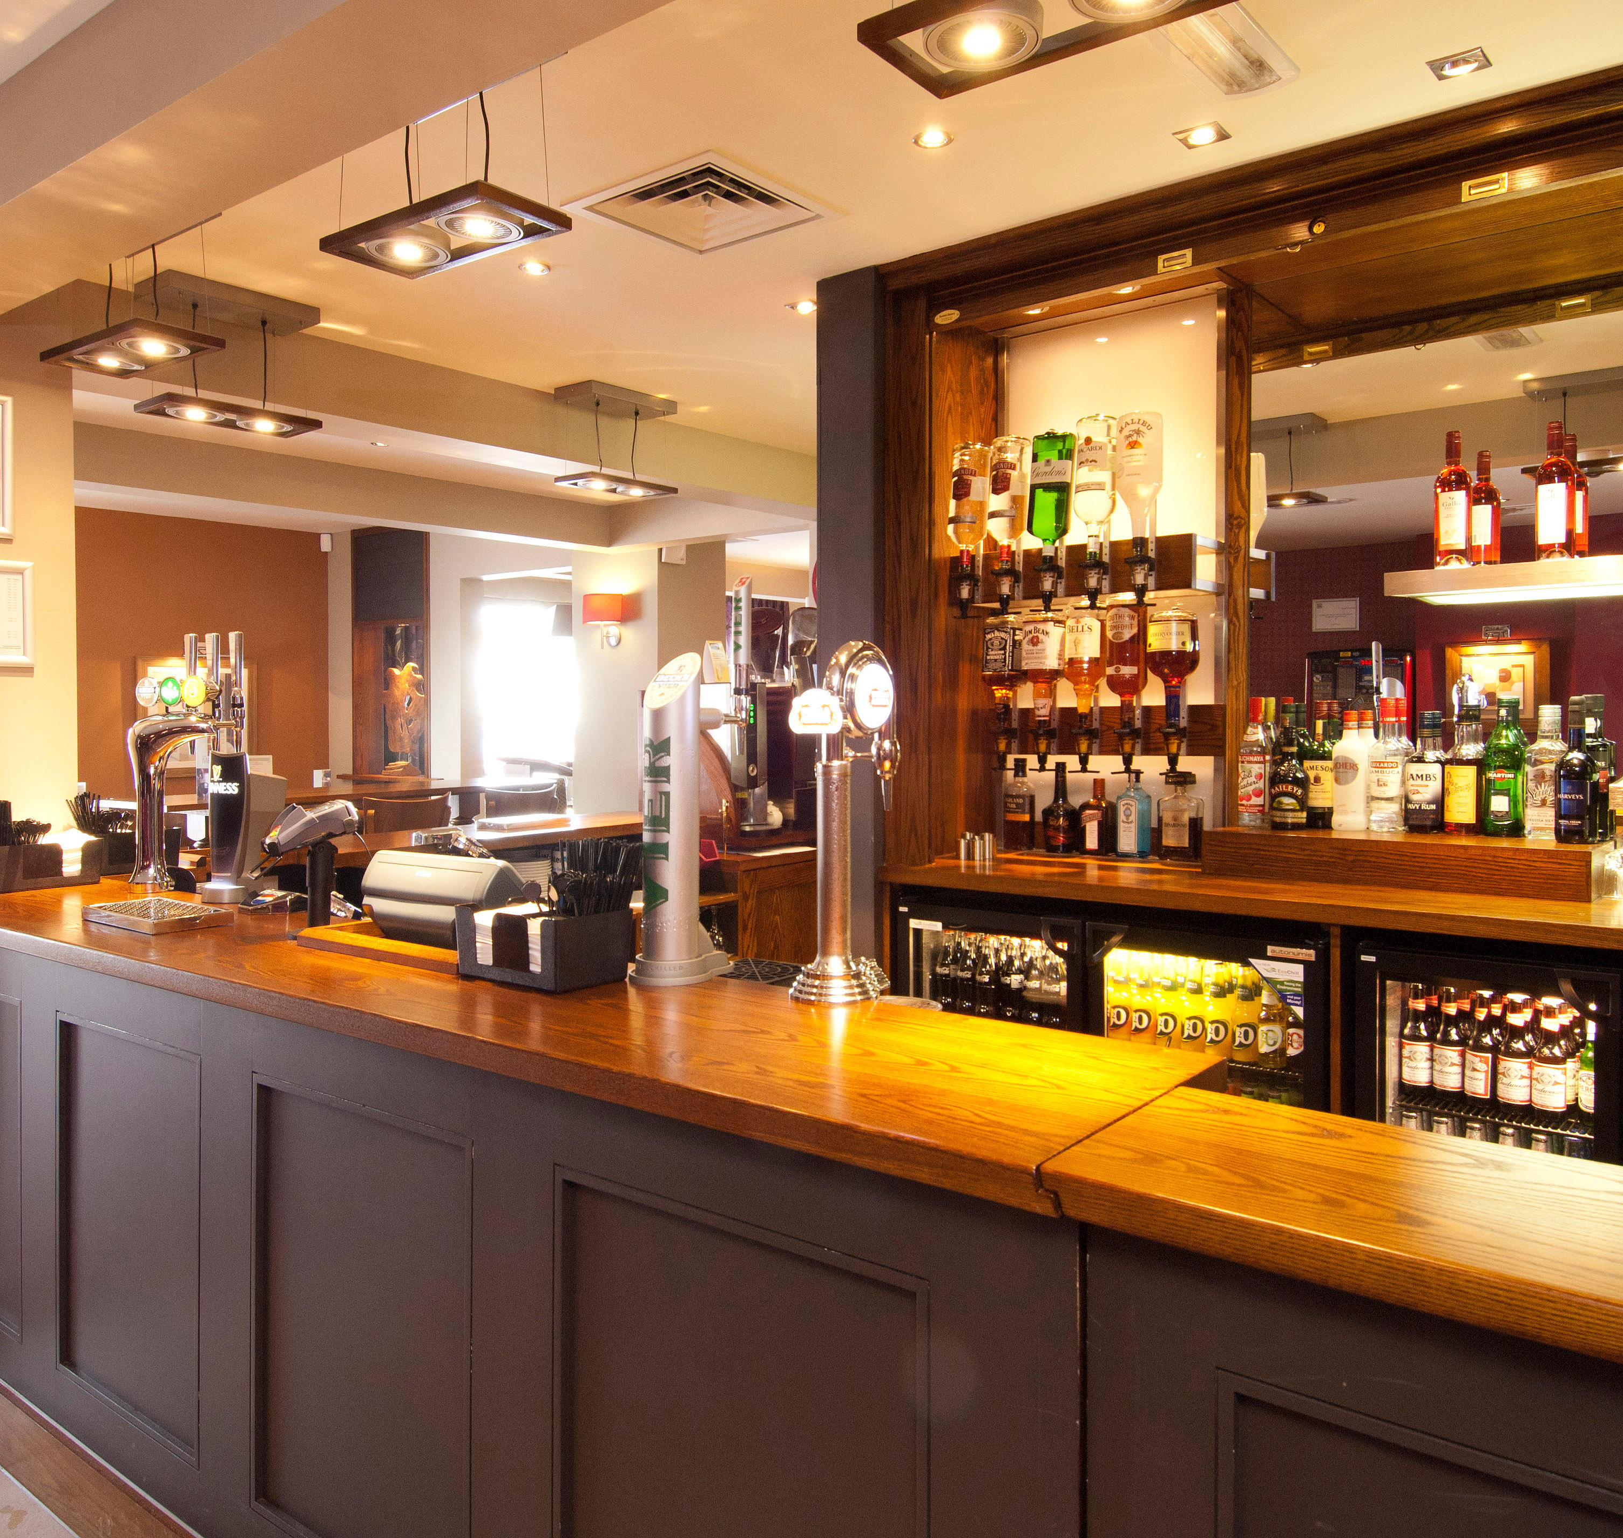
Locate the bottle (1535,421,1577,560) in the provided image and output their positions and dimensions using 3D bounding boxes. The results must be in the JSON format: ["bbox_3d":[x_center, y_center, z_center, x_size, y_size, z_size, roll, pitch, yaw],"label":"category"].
[{"bbox_3d":[1.606,-0.597,2.633,0.074,0.296,0.074,1,2,37],"label":"bottle"}]

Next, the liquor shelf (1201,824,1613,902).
[{"bbox_3d":[1.338,0.206,2.784,0.800,0.108,0.270,1,2,37],"label":"liquor shelf"}]

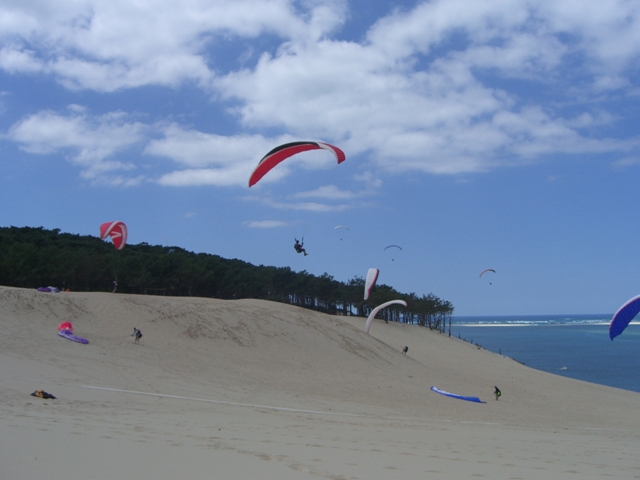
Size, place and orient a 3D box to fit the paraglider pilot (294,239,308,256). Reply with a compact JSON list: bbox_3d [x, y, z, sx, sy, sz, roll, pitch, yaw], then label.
[{"bbox_3d":[-1.461,0.608,55.500,1.050,1.400,0.650,4,-8,-40],"label":"paraglider pilot"}]

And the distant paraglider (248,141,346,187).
[{"bbox_3d":[-2.012,-6.339,54.299,9.200,2.600,2.800,-11,-11,38],"label":"distant paraglider"}]

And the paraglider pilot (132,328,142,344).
[{"bbox_3d":[-18.873,9.958,72.500,1.000,1.660,0.650,-1,-6,6],"label":"paraglider pilot"}]

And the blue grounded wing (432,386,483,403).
[{"bbox_3d":[16.106,18.067,82.000,2.200,0.600,9.500,2,-4,-24],"label":"blue grounded wing"}]

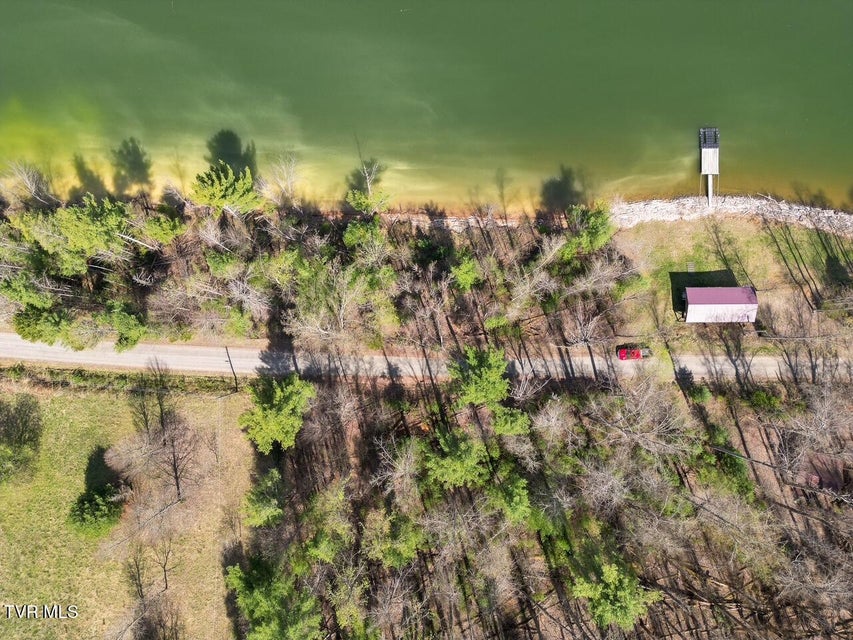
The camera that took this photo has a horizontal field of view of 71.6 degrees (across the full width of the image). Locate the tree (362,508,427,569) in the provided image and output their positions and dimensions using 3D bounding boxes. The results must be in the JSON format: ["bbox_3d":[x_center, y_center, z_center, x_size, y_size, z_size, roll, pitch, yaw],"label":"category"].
[{"bbox_3d":[-5.300,36.000,98.500,9.300,12.000,9.300,0,90,0],"label":"tree"}]

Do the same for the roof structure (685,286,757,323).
[{"bbox_3d":[51.153,-2.590,104.008,12.000,4.600,6.100,0,88,0],"label":"roof structure"}]

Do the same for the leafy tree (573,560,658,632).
[{"bbox_3d":[31.201,45.406,97.134,13.000,13.000,11.000,0,88,0],"label":"leafy tree"}]

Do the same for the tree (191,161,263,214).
[{"bbox_3d":[-35.018,-22.964,104.086,12.000,11.000,8.000,0,88,0],"label":"tree"}]

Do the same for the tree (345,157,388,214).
[{"bbox_3d":[-10.300,-22.600,103.500,7.400,11.500,7.400,0,90,0],"label":"tree"}]

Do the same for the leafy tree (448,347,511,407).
[{"bbox_3d":[9.082,9.660,97.675,9.800,15.000,10.000,0,88,0],"label":"leafy tree"}]

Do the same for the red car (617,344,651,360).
[{"bbox_3d":[37.400,6.250,106.100,5.400,1.750,1.950,0,90,0],"label":"red car"}]

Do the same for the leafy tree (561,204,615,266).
[{"bbox_3d":[27.913,-14.777,102.231,7.700,13.000,7.700,0,88,0],"label":"leafy tree"}]

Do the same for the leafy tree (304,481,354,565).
[{"bbox_3d":[-15.800,32.700,98.500,7.800,13.000,7.800,0,90,0],"label":"leafy tree"}]

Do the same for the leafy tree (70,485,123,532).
[{"bbox_3d":[-55.476,31.447,99.738,7.500,8.000,7.000,0,88,0],"label":"leafy tree"}]

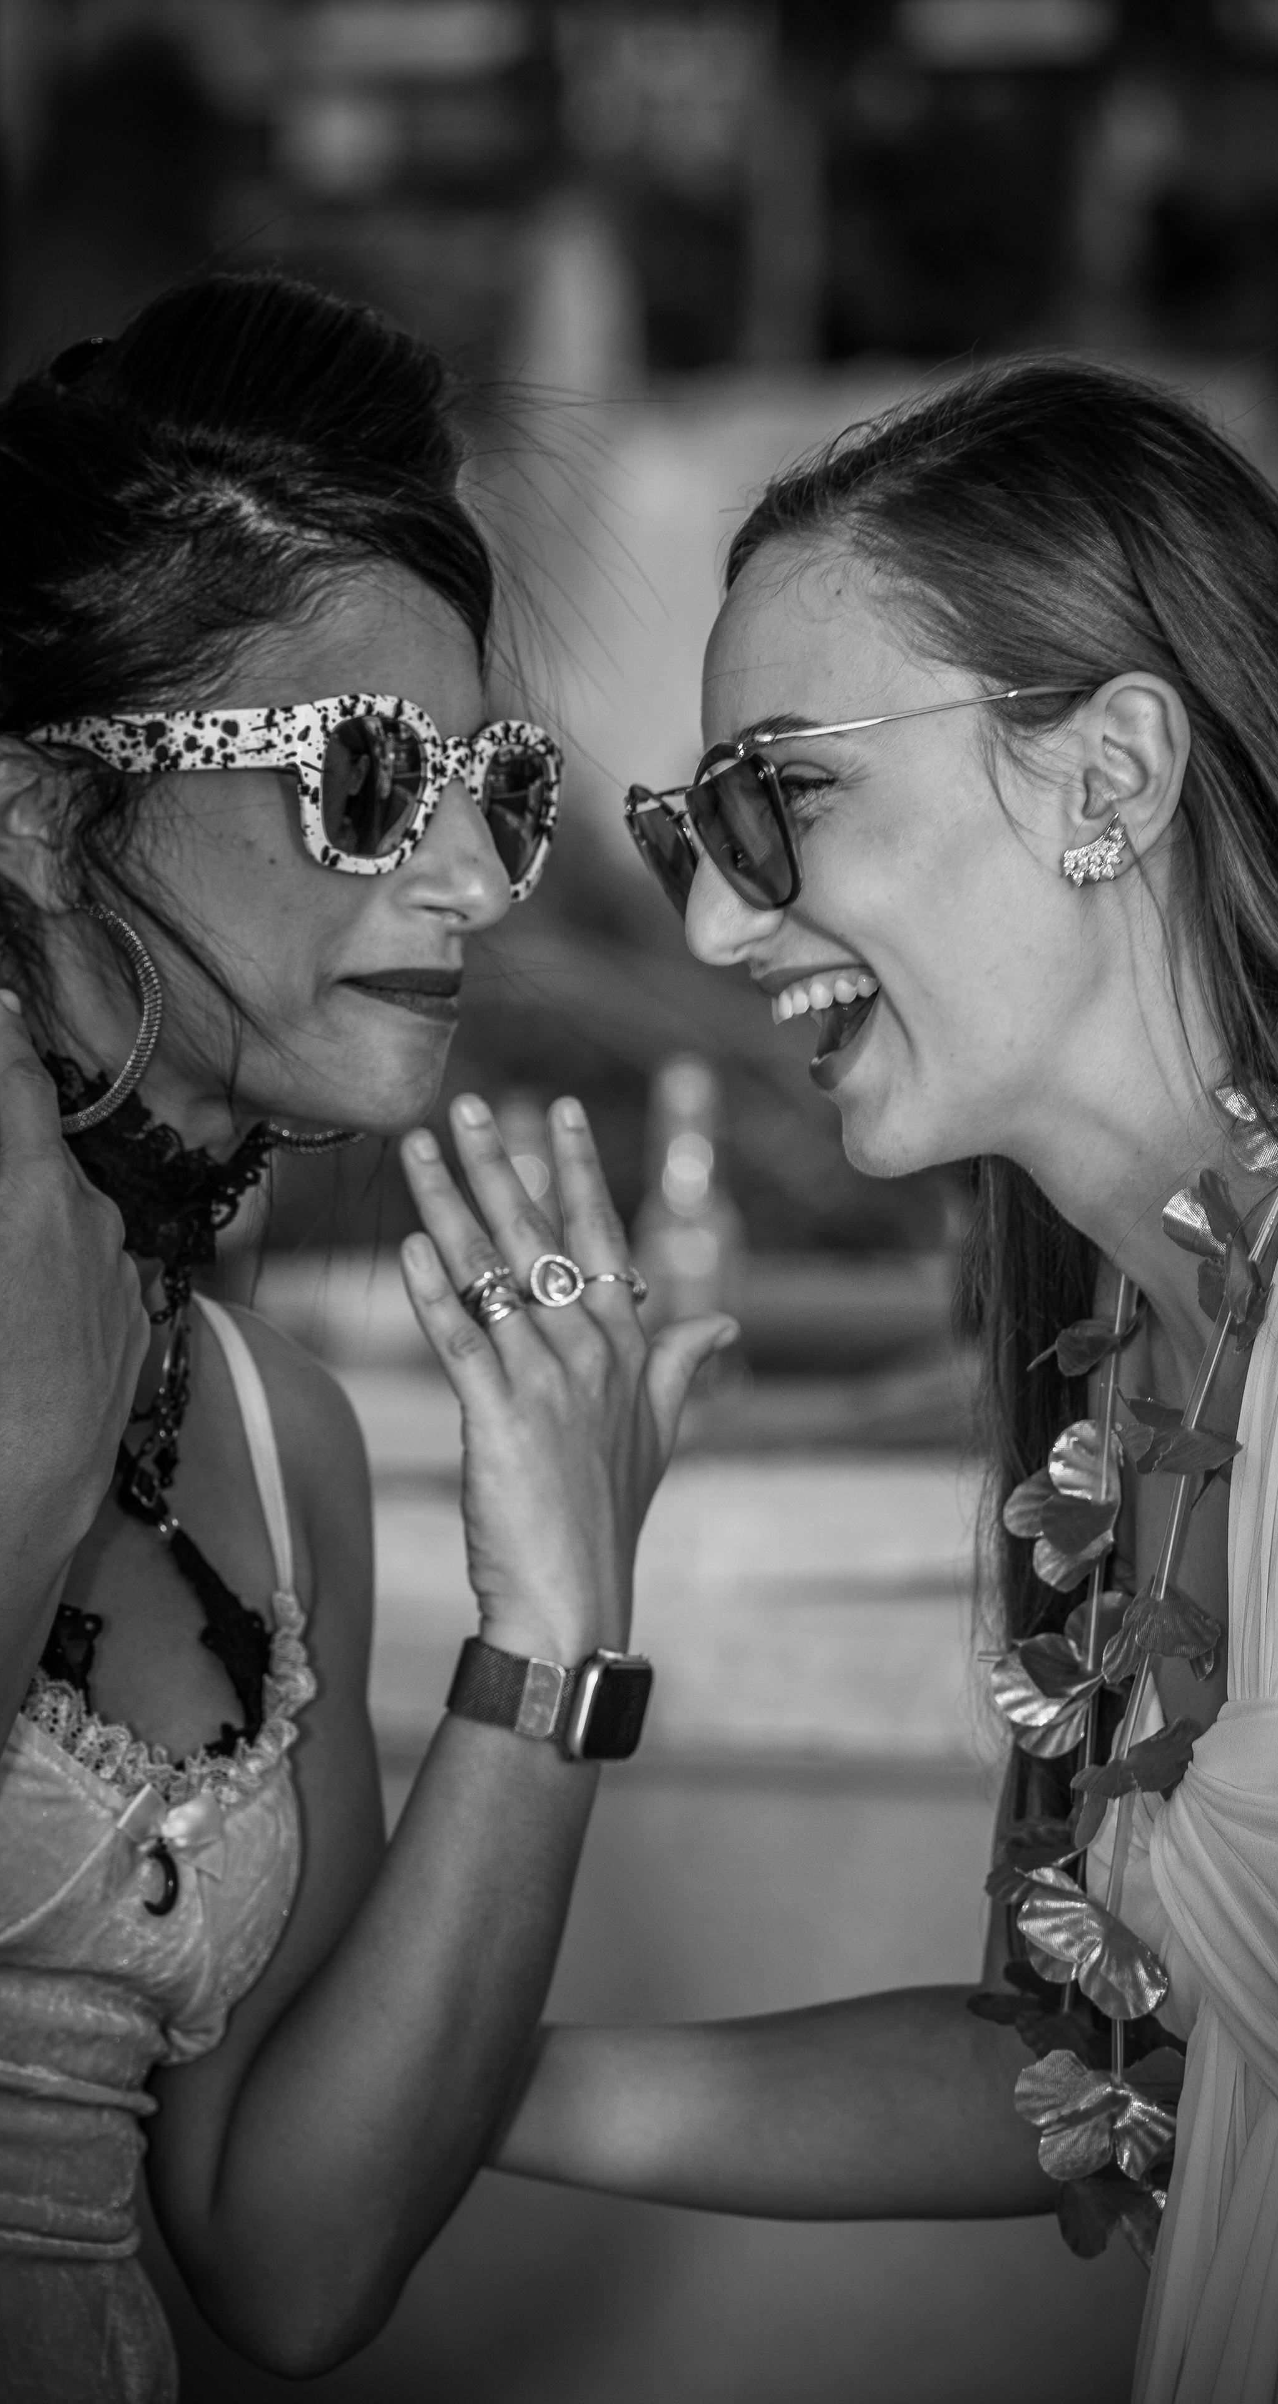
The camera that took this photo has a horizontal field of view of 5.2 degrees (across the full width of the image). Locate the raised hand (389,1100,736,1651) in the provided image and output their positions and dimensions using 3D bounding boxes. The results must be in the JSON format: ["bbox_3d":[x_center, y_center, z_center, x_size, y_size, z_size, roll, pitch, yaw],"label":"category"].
[{"bbox_3d":[-0.021,0.053,4.200,0.095,0.168,0.062,-7,5,-27],"label":"raised hand"}]

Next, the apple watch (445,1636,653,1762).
[{"bbox_3d":[-0.027,0.149,4.200,0.055,0.036,0.050,18,10,28],"label":"apple watch"}]

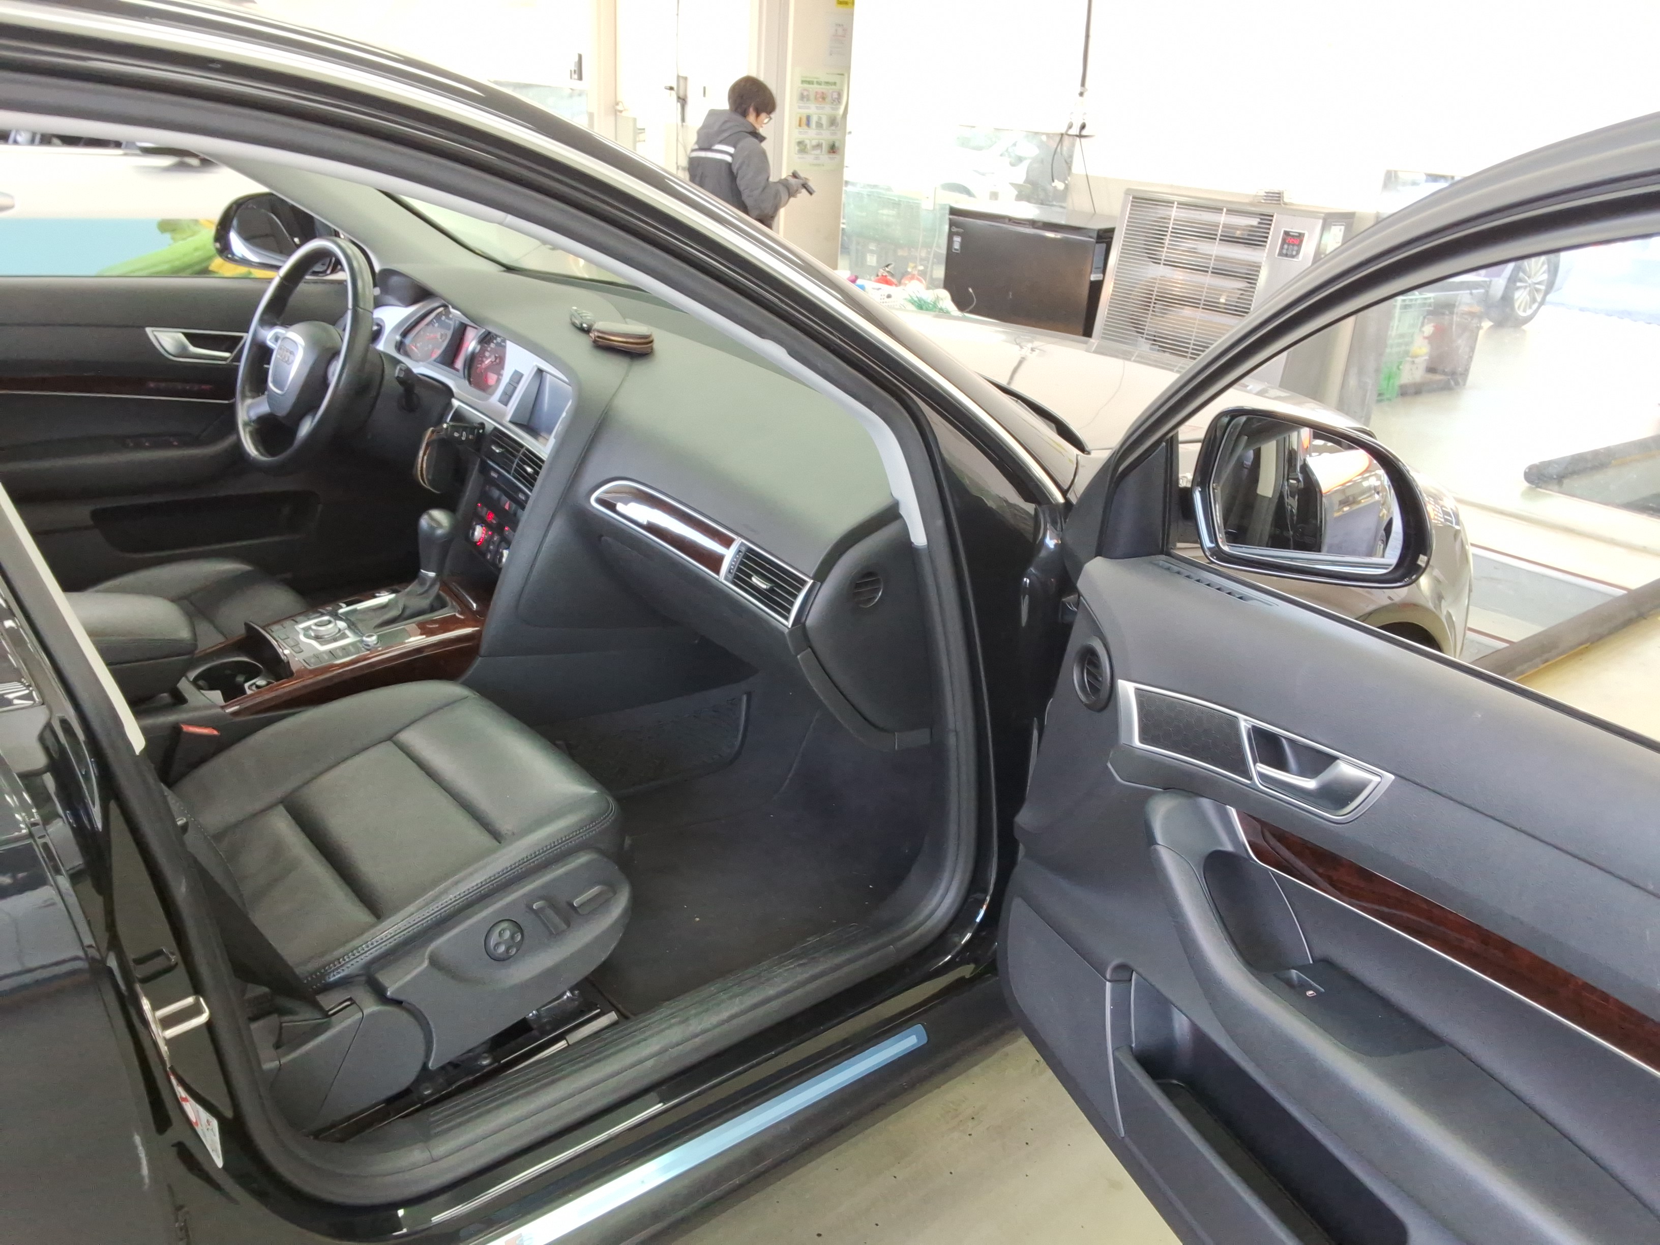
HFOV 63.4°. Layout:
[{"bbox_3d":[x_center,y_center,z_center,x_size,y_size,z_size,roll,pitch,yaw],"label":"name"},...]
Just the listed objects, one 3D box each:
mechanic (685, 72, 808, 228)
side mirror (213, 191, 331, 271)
[{"bbox_3d":[-0.436,-1.761,6.444,0.520,1.600,0.520,-7,24,-25],"label":"mechanic"},{"bbox_3d":[-1.059,-0.744,2.574,0.235,0.160,0.125,-5,23,-20],"label":"side mirror"}]

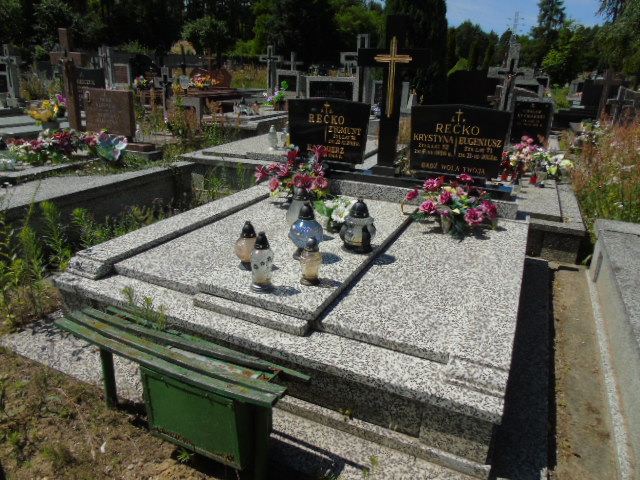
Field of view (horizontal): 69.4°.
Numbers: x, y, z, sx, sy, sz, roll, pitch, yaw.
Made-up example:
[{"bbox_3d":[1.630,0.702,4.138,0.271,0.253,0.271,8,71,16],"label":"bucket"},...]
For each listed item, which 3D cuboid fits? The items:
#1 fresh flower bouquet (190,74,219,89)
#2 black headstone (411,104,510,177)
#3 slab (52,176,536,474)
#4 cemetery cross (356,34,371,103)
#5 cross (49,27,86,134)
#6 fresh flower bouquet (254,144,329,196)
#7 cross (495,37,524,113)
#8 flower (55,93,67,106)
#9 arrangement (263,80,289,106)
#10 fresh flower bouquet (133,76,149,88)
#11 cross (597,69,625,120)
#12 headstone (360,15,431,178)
[{"bbox_3d":[-2.251,-3.062,8.930,0.660,0.320,0.360,10,22,23],"label":"fresh flower bouquet"},{"bbox_3d":[1.017,-0.741,3.446,0.700,0.520,0.090,10,22,23],"label":"black headstone"},{"bbox_3d":[0.147,0.066,3.127,2.247,0.425,2.677,11,22,23],"label":"slab"},{"bbox_3d":[0.707,-2.637,7.640,0.693,1.376,0.168,11,22,23],"label":"cemetery cross"},{"bbox_3d":[-2.841,-1.804,5.313,0.520,1.140,0.110,10,22,23],"label":"cross"},{"bbox_3d":[-0.261,-0.638,4.044,0.580,0.408,0.370,11,22,23],"label":"fresh flower bouquet"},{"bbox_3d":[2.232,-1.742,5.512,0.500,1.240,0.130,10,22,23],"label":"cross"},{"bbox_3d":[-4.042,-2.189,7.200,0.170,0.190,0.140,11,22,23],"label":"flower"},{"bbox_3d":[-0.953,-3.138,9.900,0.500,0.550,0.400,11,22,23],"label":"arrangement"},{"bbox_3d":[-3.527,-3.095,9.083,0.300,0.260,0.300,10,22,23],"label":"fresh flower bouquet"},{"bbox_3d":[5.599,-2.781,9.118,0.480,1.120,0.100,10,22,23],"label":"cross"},{"bbox_3d":[0.610,-1.203,3.948,0.608,1.288,0.147,11,22,23],"label":"headstone"}]

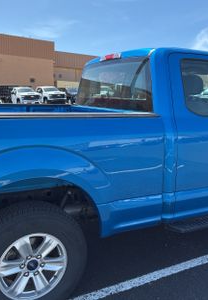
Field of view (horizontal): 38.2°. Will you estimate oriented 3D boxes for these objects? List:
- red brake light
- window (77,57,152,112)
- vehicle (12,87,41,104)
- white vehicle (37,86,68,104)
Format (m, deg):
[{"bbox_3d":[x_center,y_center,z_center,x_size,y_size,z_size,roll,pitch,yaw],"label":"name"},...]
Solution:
[{"bbox_3d":[0.061,-0.955,3.074,0.055,0.050,0.340,-4,12,-28],"label":"red brake light"},{"bbox_3d":[0.052,-0.674,3.122,0.080,0.485,1.550,4,8,-29],"label":"window"},{"bbox_3d":[-8.119,-5.259,29.731,2.060,1.950,5.800,-5,13,-32],"label":"vehicle"},{"bbox_3d":[-5.998,-5.639,31.128,2.060,1.920,5.800,-5,13,-32],"label":"white vehicle"}]

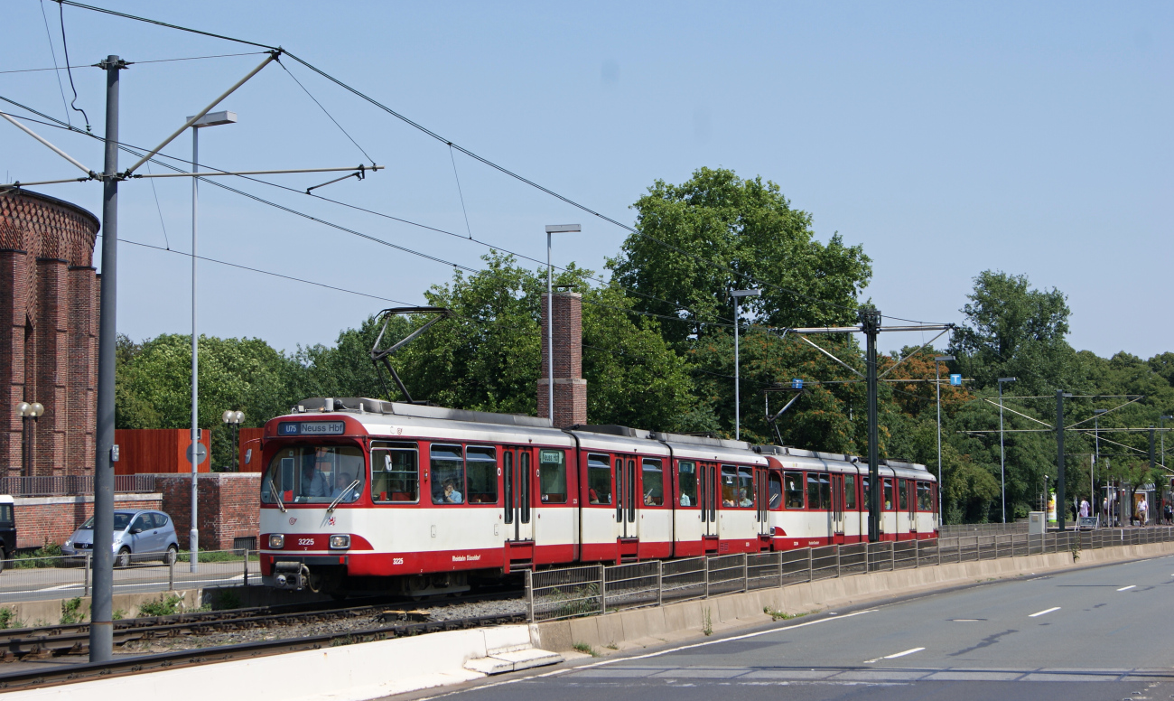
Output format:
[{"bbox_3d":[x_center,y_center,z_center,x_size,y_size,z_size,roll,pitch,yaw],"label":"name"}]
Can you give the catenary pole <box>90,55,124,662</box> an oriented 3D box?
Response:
[{"bbox_3d":[-5.460,0.095,24.861,0.260,7.000,0.260,-2,-5,21],"label":"catenary pole"}]

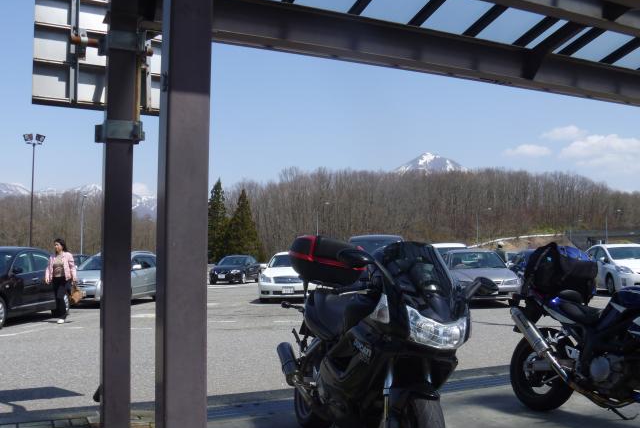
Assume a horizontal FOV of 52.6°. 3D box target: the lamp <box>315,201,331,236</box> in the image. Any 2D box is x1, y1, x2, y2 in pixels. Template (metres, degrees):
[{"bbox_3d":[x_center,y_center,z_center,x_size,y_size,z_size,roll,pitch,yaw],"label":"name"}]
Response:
[{"bbox_3d":[0.494,2.916,104.540,2.100,10.000,0.350,-2,-4,30],"label":"lamp"}]

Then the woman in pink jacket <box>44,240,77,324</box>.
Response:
[{"bbox_3d":[-5.003,1.304,12.500,0.540,1.640,0.380,-1,-4,17],"label":"woman in pink jacket"}]

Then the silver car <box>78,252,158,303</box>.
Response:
[{"bbox_3d":[-5.900,1.816,18.924,1.740,1.500,4.500,-1,-4,9],"label":"silver car"}]

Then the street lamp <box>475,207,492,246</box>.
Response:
[{"bbox_3d":[29.520,3.677,116.697,2.200,10.000,0.350,-1,-4,17],"label":"street lamp"}]

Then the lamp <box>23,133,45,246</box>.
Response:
[{"bbox_3d":[-20.512,-0.789,46.139,1.500,10.100,0.600,1,-4,-21],"label":"lamp"}]

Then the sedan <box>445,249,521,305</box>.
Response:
[{"bbox_3d":[4.420,1.818,18.723,1.710,1.470,4.500,0,-4,2],"label":"sedan"}]

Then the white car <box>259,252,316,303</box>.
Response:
[{"bbox_3d":[-0.800,1.931,20.770,1.800,1.490,4.800,0,-4,2],"label":"white car"}]

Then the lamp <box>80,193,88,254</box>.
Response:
[{"bbox_3d":[-34.188,2.207,93.221,0.350,10.000,2.100,2,-4,-30],"label":"lamp"}]

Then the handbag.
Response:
[{"bbox_3d":[-4.685,1.530,12.450,0.160,0.410,0.280,-3,-4,37],"label":"handbag"}]

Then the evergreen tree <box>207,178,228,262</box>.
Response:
[{"bbox_3d":[-12.809,1.160,82.088,3.600,10.800,3.600,0,-4,0],"label":"evergreen tree"}]

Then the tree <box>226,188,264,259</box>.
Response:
[{"bbox_3d":[-9.638,1.759,82.050,5.000,9.600,5.000,0,-4,0],"label":"tree"}]

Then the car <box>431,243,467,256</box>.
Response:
[{"bbox_3d":[5.037,2.031,24.922,1.700,1.820,4.400,0,-4,2],"label":"car"}]

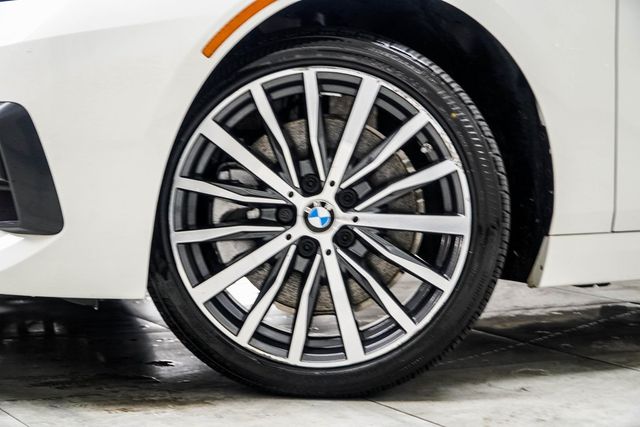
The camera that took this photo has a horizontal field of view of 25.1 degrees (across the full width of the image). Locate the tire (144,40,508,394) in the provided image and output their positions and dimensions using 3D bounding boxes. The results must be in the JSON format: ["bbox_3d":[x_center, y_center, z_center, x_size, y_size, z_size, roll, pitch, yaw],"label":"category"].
[{"bbox_3d":[0.002,-0.003,2.477,0.640,0.635,0.226,0,5,1],"label":"tire"}]

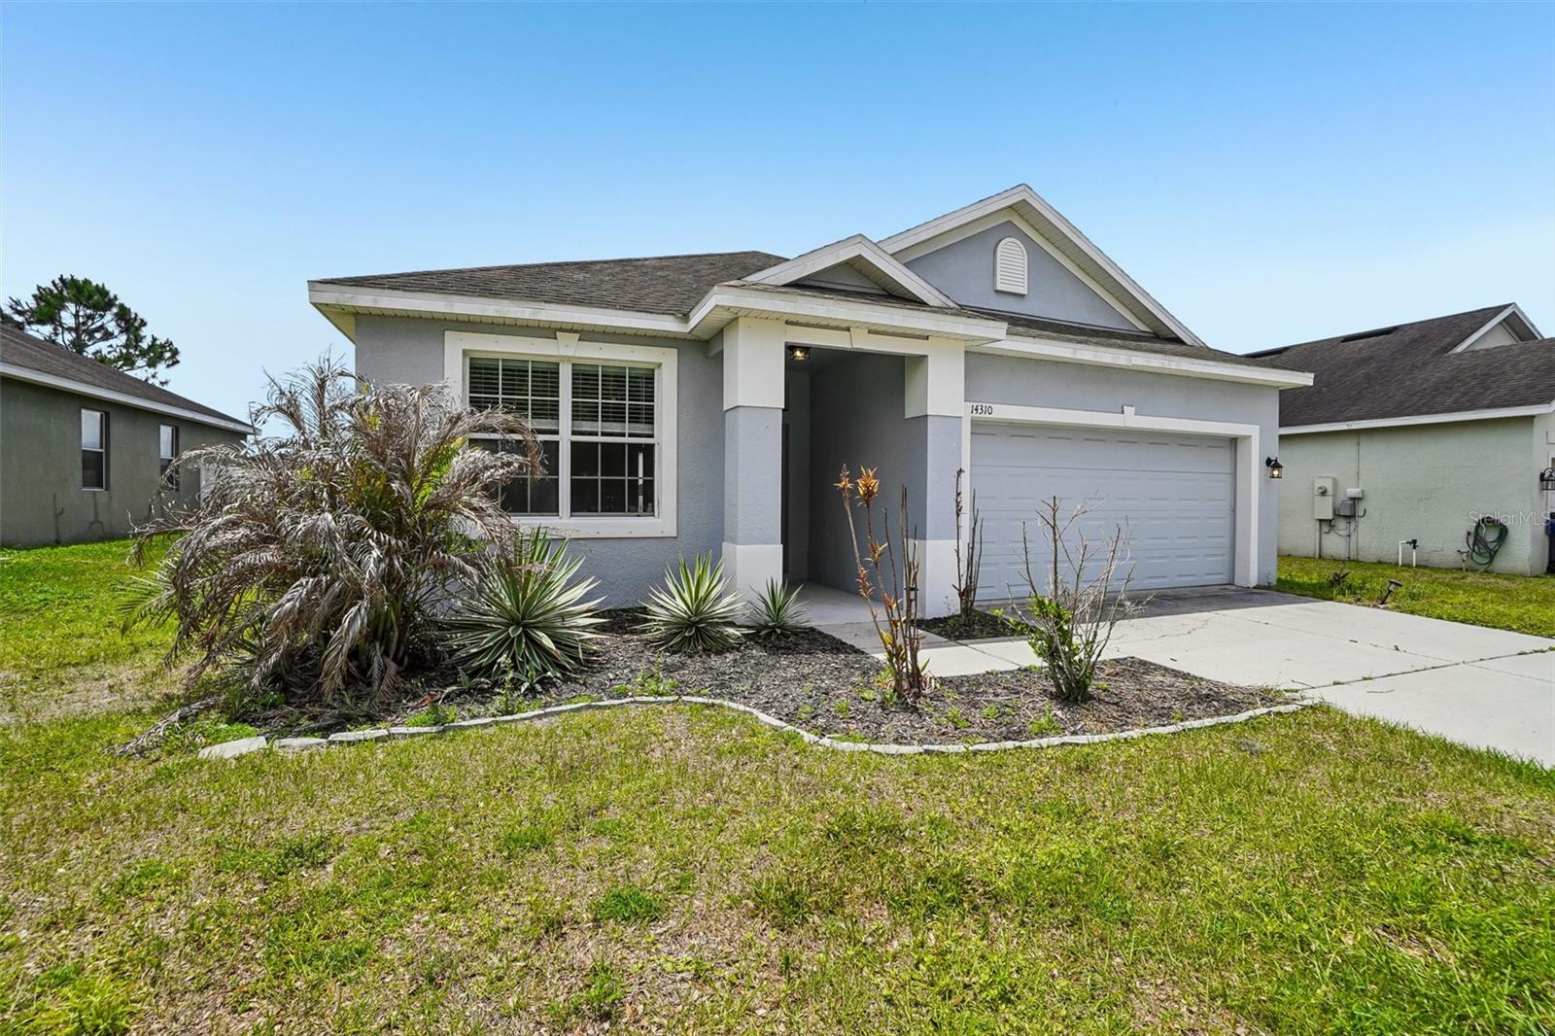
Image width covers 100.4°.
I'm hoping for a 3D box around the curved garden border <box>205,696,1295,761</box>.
[{"bbox_3d":[0.310,1.092,3.590,6.150,0.120,1.000,0,1,-2],"label":"curved garden border"}]

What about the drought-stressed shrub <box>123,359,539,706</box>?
[{"bbox_3d":[-3.085,-0.031,4.500,2.550,2.280,2.400,0,1,0],"label":"drought-stressed shrub"}]

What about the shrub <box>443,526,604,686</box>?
[{"bbox_3d":[-1.867,0.568,4.750,1.130,1.040,1.120,0,1,0],"label":"shrub"}]

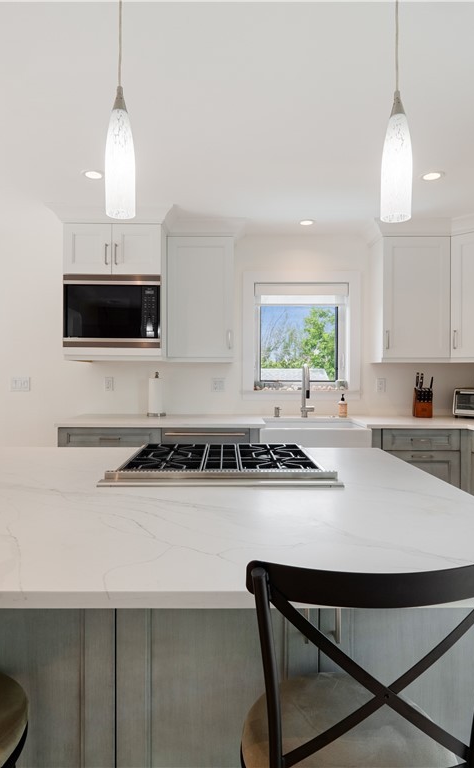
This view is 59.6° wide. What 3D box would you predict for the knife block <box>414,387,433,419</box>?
[{"bbox_3d":[1.515,0.150,3.380,0.145,0.250,0.160,0,1,15],"label":"knife block"}]

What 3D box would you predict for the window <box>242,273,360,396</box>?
[{"bbox_3d":[0.538,-0.416,3.510,0.990,1.040,0.120,0,1,-1],"label":"window"}]

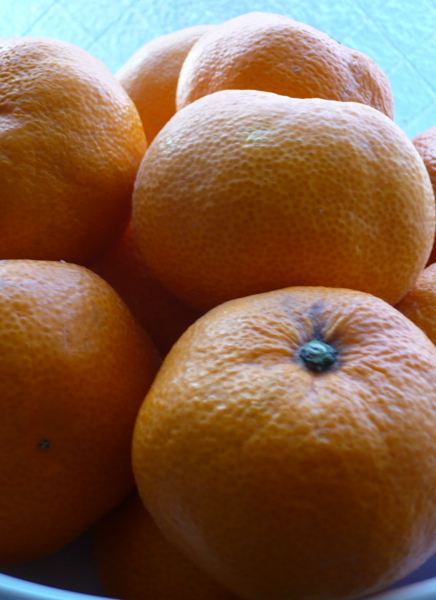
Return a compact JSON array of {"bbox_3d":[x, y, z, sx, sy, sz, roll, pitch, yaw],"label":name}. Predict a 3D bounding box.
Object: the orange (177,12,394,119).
[{"bbox_3d":[0.021,-0.056,0.342,0.069,0.056,0.069,34,7,0],"label":"orange"}]

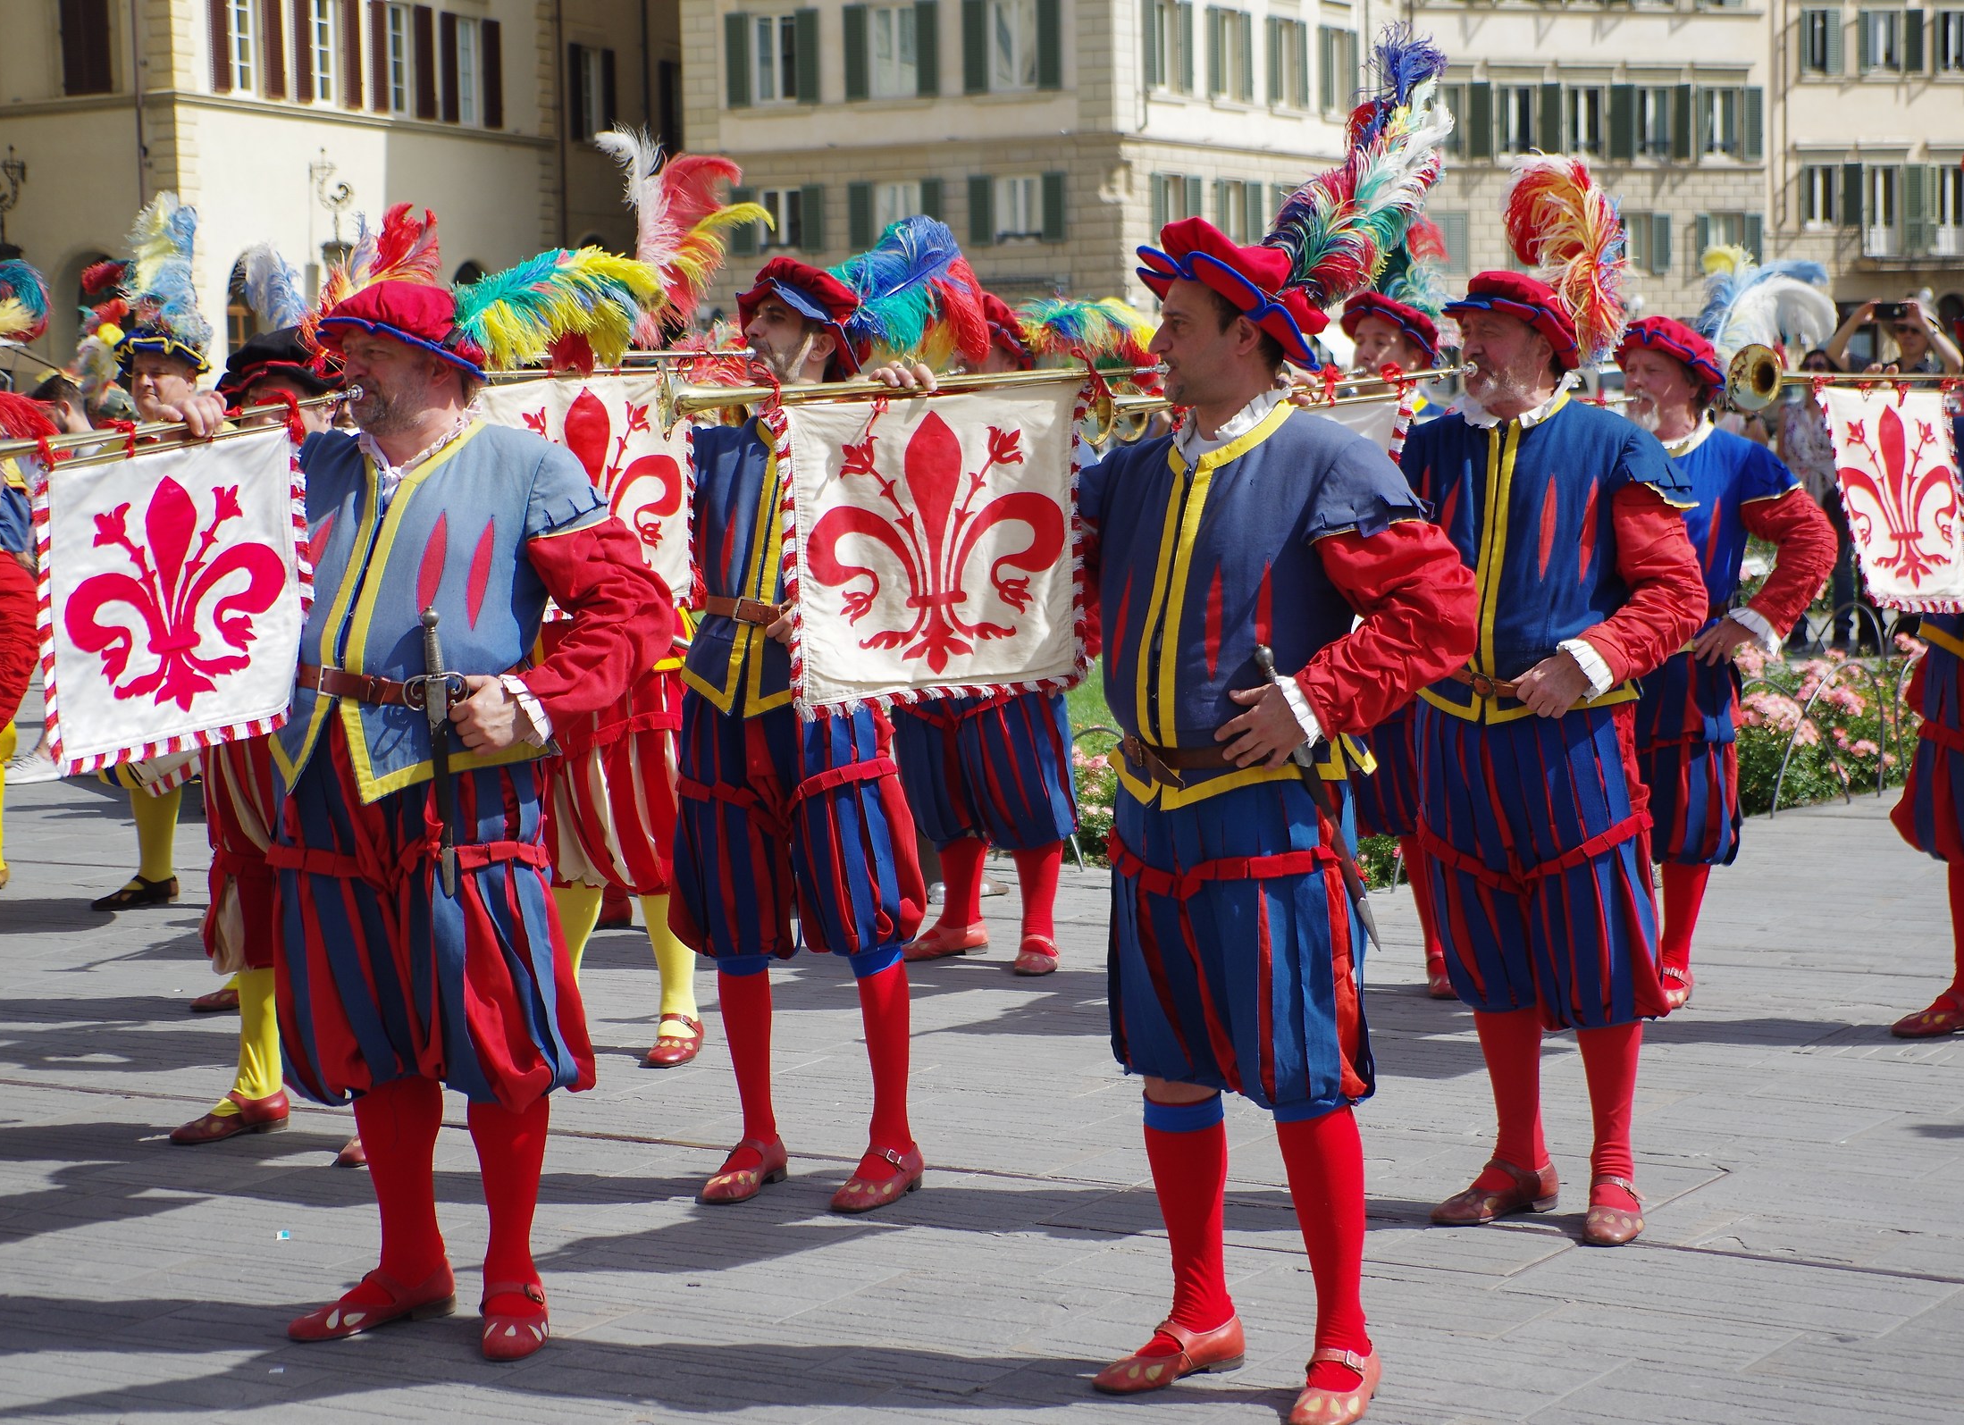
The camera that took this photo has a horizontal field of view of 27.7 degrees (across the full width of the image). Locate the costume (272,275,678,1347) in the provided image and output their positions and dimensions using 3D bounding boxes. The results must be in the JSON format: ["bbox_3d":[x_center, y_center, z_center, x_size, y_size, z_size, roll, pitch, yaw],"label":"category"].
[{"bbox_3d":[-0.936,0.157,6.877,0.680,1.800,0.570,3,6,38],"label":"costume"}]

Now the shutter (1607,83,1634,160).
[{"bbox_3d":[14.828,-13.717,92.500,0.620,1.800,0.050,0,5,10],"label":"shutter"}]

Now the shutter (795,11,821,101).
[{"bbox_3d":[-3.903,-14.752,89.569,0.580,2.110,0.050,1,6,27],"label":"shutter"}]

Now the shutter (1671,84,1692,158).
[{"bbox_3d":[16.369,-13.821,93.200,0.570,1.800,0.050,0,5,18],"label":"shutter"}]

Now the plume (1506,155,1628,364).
[{"bbox_3d":[1.105,-0.856,7.543,0.220,0.375,0.190,-3,5,-20],"label":"plume"}]

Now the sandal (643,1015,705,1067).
[{"bbox_3d":[-0.754,0.795,9.710,0.100,0.097,0.270,1,5,22],"label":"sandal"}]

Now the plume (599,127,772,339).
[{"bbox_3d":[-0.703,-1.133,9.450,0.380,0.500,0.320,-4,6,-30],"label":"plume"}]

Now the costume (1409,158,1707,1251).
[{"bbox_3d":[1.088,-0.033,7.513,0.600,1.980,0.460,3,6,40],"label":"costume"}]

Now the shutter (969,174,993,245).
[{"bbox_3d":[-0.017,-10.350,82.000,0.520,1.420,0.060,1,5,27],"label":"shutter"}]

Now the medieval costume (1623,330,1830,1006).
[{"bbox_3d":[1.843,-0.136,10.170,0.480,1.760,0.640,-6,7,-45],"label":"medieval costume"}]

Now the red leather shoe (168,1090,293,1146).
[{"bbox_3d":[-1.657,0.865,8.727,0.280,0.105,0.100,-4,6,-26],"label":"red leather shoe"}]

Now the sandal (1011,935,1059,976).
[{"bbox_3d":[0.149,0.641,10.795,0.103,0.088,0.270,0,5,10],"label":"sandal"}]

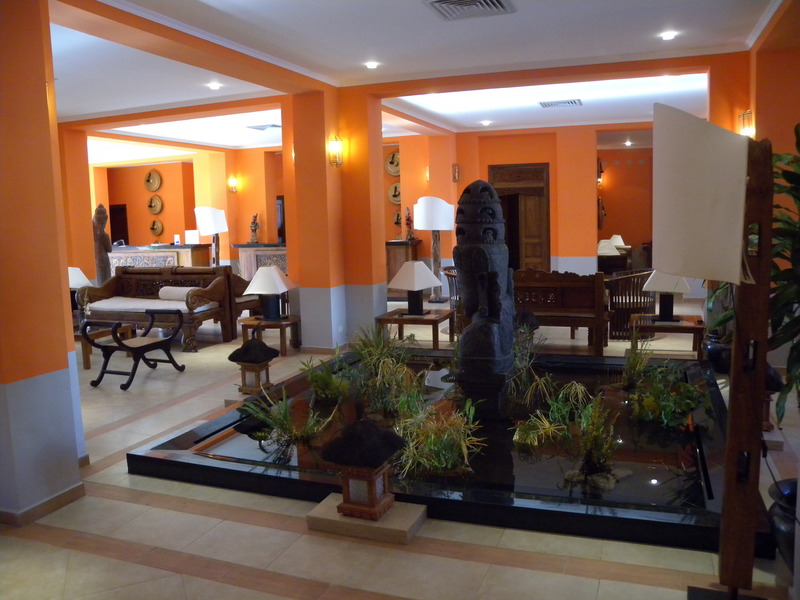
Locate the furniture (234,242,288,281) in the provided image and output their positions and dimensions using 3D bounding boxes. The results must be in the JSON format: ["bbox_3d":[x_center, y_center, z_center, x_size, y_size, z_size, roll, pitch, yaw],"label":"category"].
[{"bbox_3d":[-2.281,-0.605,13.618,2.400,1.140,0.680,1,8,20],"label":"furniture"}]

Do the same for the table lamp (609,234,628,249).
[{"bbox_3d":[5.245,-1.221,15.653,0.474,0.657,0.474,1,7,21],"label":"table lamp"}]

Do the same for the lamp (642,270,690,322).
[{"bbox_3d":[2.930,-0.100,7.115,0.474,0.657,0.474,1,7,21],"label":"lamp"}]

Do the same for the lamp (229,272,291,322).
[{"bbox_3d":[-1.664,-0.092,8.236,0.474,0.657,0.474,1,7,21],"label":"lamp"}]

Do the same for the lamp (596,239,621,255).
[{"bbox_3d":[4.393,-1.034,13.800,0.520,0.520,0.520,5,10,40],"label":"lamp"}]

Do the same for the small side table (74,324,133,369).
[{"bbox_3d":[-3.623,0.525,7.520,0.714,0.392,0.724,1,8,21],"label":"small side table"}]

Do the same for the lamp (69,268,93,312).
[{"bbox_3d":[-4.787,-0.146,9.483,0.474,0.657,0.474,1,7,21],"label":"lamp"}]

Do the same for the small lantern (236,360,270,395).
[{"bbox_3d":[-1.331,0.685,5.928,0.260,0.300,0.260,1,8,20],"label":"small lantern"}]

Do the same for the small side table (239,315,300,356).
[{"bbox_3d":[-1.601,0.454,8.009,0.770,0.410,0.770,1,8,20],"label":"small side table"}]

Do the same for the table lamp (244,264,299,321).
[{"bbox_3d":[-1.657,-0.095,8.204,0.527,0.664,0.527,1,8,20],"label":"table lamp"}]

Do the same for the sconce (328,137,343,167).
[{"bbox_3d":[-0.789,-1.813,7.984,0.133,0.398,0.143,1,7,21],"label":"sconce"}]

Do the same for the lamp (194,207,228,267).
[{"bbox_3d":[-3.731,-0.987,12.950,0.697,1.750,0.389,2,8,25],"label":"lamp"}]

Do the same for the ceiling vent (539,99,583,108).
[{"bbox_3d":[2.358,-2.889,9.477,0.591,0.040,0.591,1,8,20],"label":"ceiling vent"}]

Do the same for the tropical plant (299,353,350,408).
[{"bbox_3d":[-0.642,0.676,5.500,0.440,0.440,0.420,-2,7,0],"label":"tropical plant"}]

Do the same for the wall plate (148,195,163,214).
[{"bbox_3d":[-6.467,-2.512,17.144,0.490,0.500,0.070,1,8,20],"label":"wall plate"}]

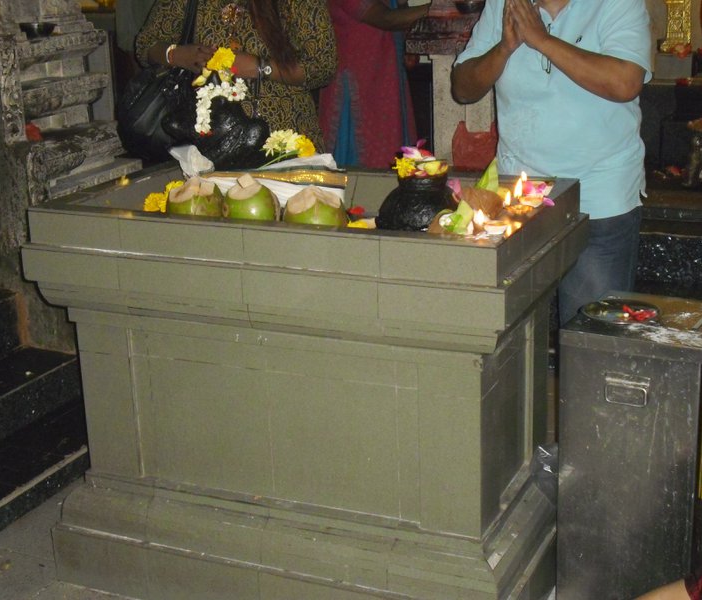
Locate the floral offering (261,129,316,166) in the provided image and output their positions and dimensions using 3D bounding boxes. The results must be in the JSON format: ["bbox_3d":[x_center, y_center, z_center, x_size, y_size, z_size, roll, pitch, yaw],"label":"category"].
[{"bbox_3d":[-0.148,-0.368,2.998,0.125,0.085,0.100,-2,17,0],"label":"floral offering"}]

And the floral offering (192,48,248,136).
[{"bbox_3d":[-0.311,-0.496,3.011,0.130,0.205,0.120,-2,17,0],"label":"floral offering"}]

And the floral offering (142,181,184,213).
[{"bbox_3d":[-0.432,-0.227,2.913,0.105,0.095,0.085,-2,17,0],"label":"floral offering"}]

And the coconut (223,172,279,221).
[{"bbox_3d":[-0.222,-0.191,2.785,0.126,0.144,0.126,-2,17,0],"label":"coconut"}]

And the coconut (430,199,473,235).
[{"bbox_3d":[0.197,-0.148,2.577,0.100,0.089,0.095,-2,17,0],"label":"coconut"}]

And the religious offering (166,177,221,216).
[{"bbox_3d":[-0.350,-0.201,2.848,0.128,0.138,0.128,-2,17,0],"label":"religious offering"}]

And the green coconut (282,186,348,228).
[{"bbox_3d":[-0.073,-0.166,2.723,0.136,0.137,0.136,-2,17,0],"label":"green coconut"}]

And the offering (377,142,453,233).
[{"bbox_3d":[0.134,-0.205,2.640,0.168,0.240,0.168,-2,17,0],"label":"offering"}]

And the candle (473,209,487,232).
[{"bbox_3d":[0.256,-0.154,2.512,0.028,0.049,0.028,-2,17,0],"label":"candle"}]

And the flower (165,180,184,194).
[{"bbox_3d":[-0.407,-0.249,2.929,0.050,0.043,0.045,-2,17,0],"label":"flower"}]

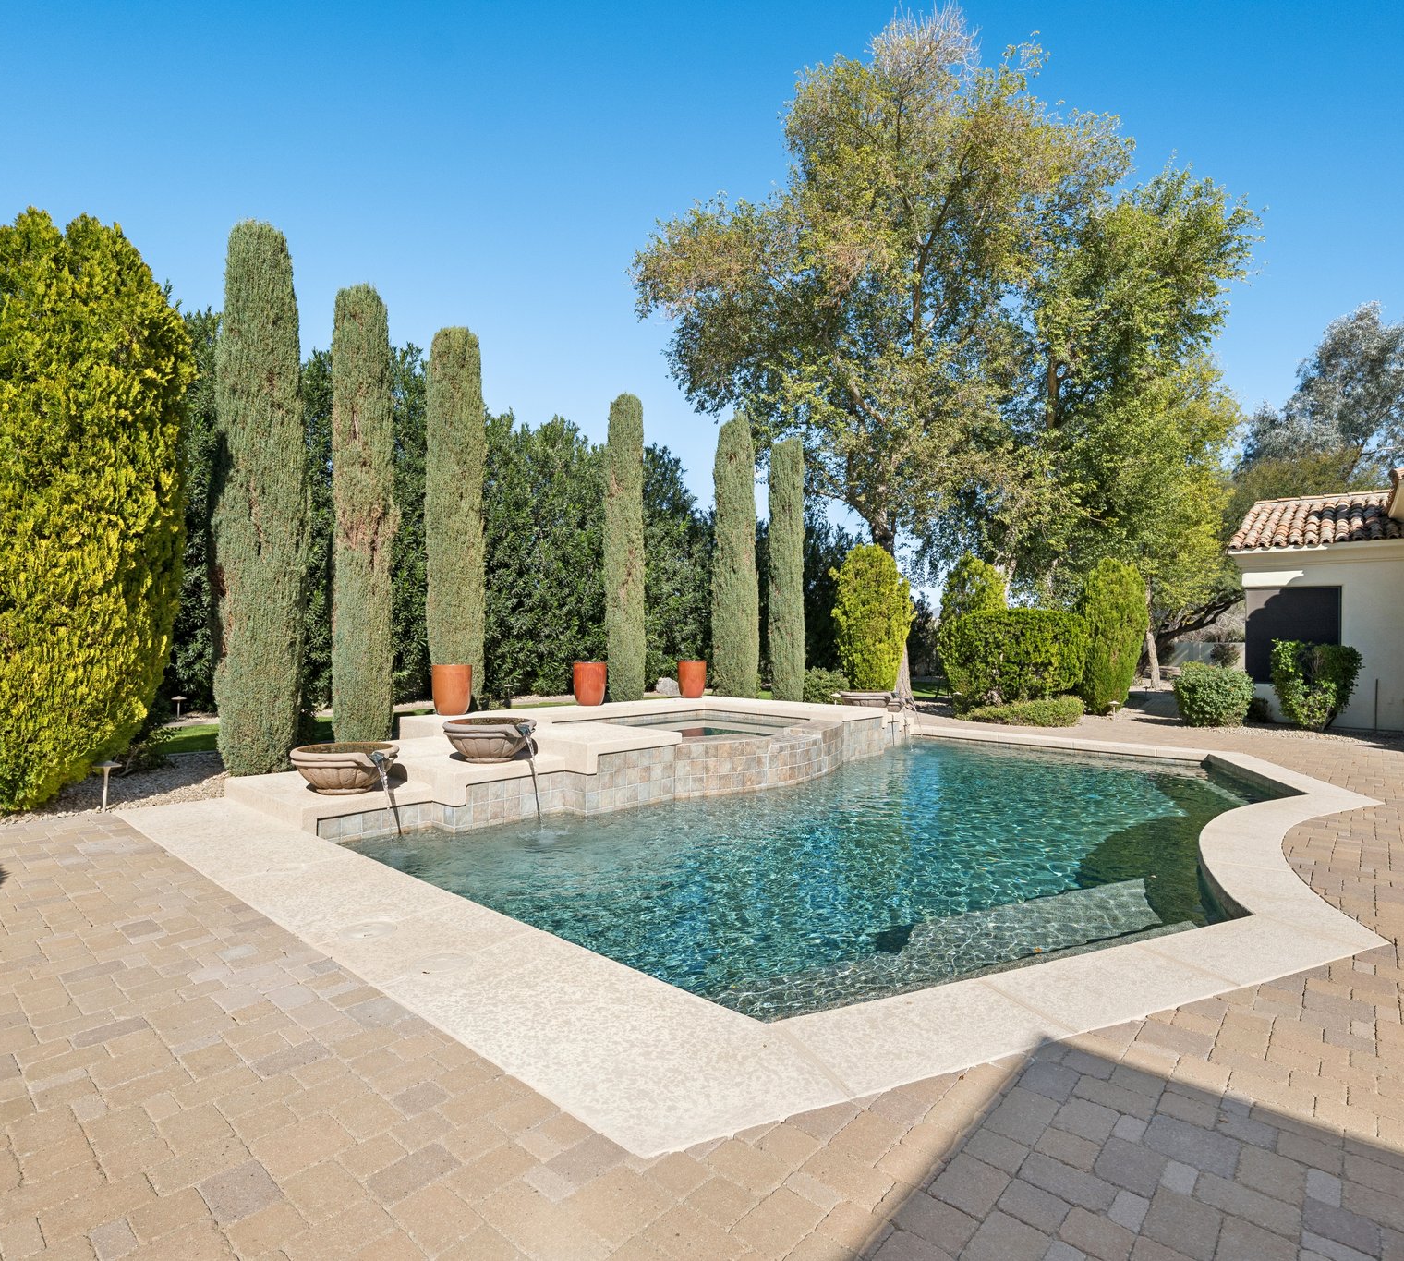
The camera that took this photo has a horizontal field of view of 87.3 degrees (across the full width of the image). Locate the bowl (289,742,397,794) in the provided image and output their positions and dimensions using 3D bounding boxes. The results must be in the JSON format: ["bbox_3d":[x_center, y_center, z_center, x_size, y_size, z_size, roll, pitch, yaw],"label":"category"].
[{"bbox_3d":[-2.920,1.145,6.030,0.800,0.340,0.810,0,0,0],"label":"bowl"}]

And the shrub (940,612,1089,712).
[{"bbox_3d":[6.050,0.590,14.300,2.700,2.040,2.000,0,0,23],"label":"shrub"}]

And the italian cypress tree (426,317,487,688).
[{"bbox_3d":[-3.480,-1.370,10.400,0.820,5.830,0.820,0,0,0],"label":"italian cypress tree"}]

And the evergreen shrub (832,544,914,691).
[{"bbox_3d":[3.030,0.040,13.000,1.400,3.100,1.400,0,0,0],"label":"evergreen shrub"}]

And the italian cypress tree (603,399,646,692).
[{"bbox_3d":[-1.266,-1.191,12.335,0.721,5.535,0.721,1,-1,-6],"label":"italian cypress tree"}]

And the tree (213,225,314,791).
[{"bbox_3d":[-4.368,-1.319,7.343,0.857,5.510,0.857,1,-1,-31],"label":"tree"}]

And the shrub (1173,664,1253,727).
[{"bbox_3d":[9.214,1.150,13.313,1.224,1.115,1.224,0,-1,35],"label":"shrub"}]

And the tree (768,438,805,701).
[{"bbox_3d":[1.850,-1.270,16.000,0.820,5.820,0.820,0,0,0],"label":"tree"}]

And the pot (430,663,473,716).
[{"bbox_3d":[-3.037,0.725,8.897,0.469,0.585,0.469,1,-1,-19],"label":"pot"}]

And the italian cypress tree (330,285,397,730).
[{"bbox_3d":[-3.984,-1.304,8.731,0.734,5.545,0.734,1,-1,-25],"label":"italian cypress tree"}]

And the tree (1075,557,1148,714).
[{"bbox_3d":[8.060,0.107,14.450,1.300,3.000,1.300,0,0,0],"label":"tree"}]

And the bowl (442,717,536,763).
[{"bbox_3d":[-1.898,0.982,6.497,0.816,0.340,0.796,1,-1,0],"label":"bowl"}]

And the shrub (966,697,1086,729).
[{"bbox_3d":[5.838,1.435,13.375,1.877,0.490,1.292,0,-1,40],"label":"shrub"}]

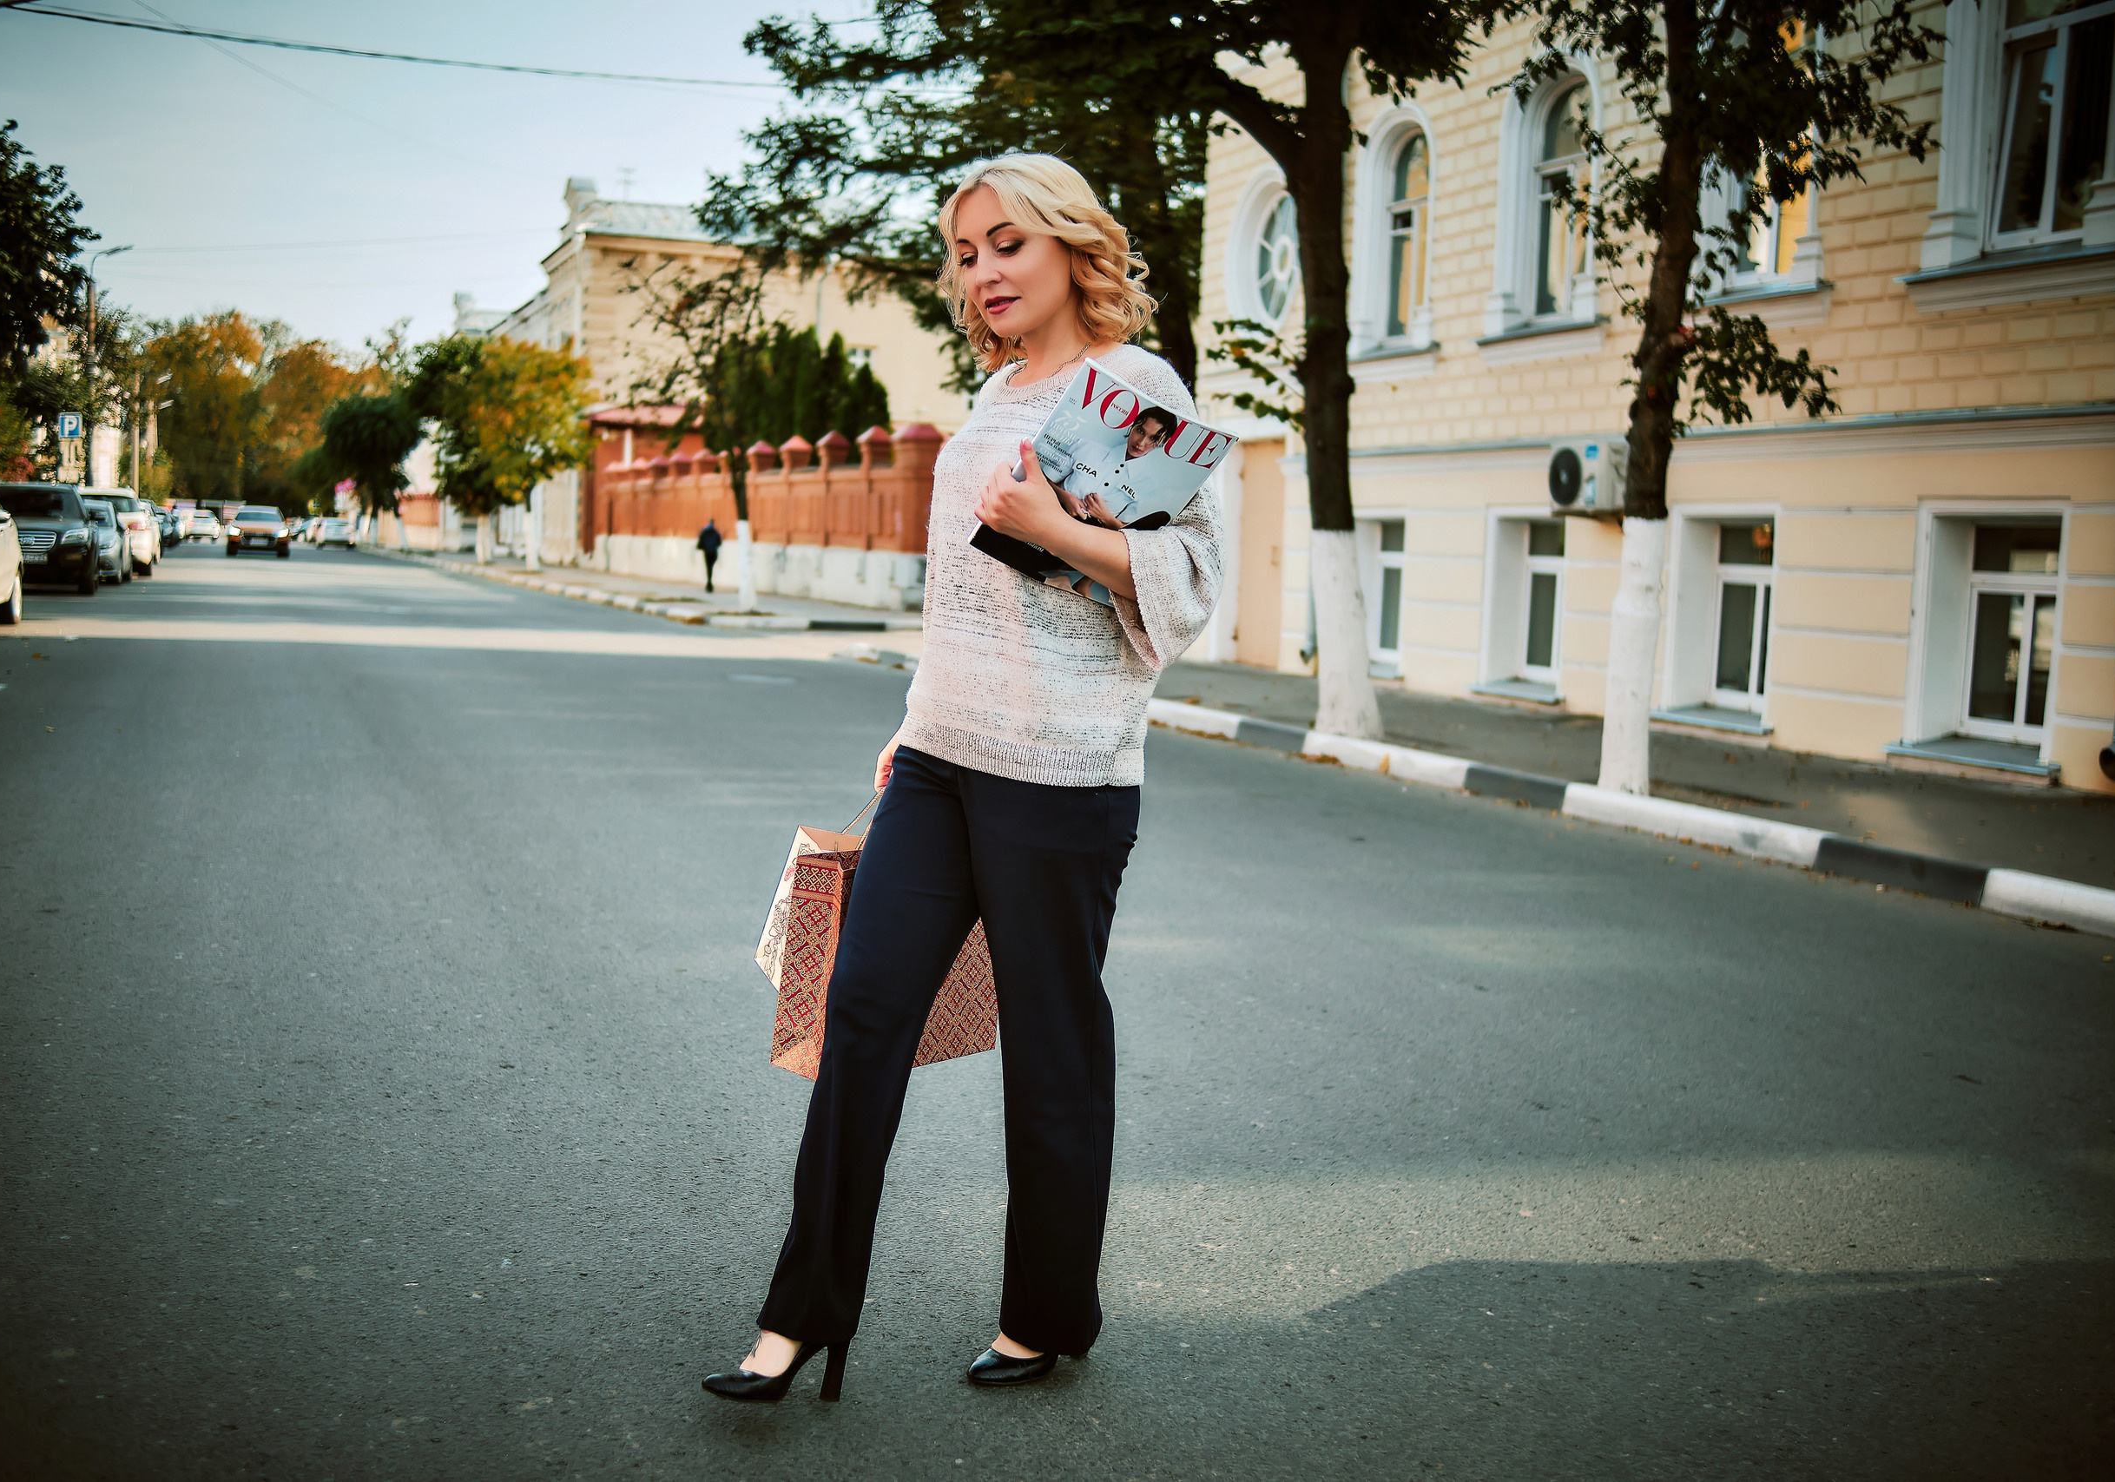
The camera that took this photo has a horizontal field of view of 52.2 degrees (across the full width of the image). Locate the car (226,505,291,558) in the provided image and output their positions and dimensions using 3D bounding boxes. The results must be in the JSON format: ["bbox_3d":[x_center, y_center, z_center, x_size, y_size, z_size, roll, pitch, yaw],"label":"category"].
[{"bbox_3d":[-24.134,-6.309,65.324,1.830,1.530,4.400,1,5,-21],"label":"car"}]

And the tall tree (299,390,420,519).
[{"bbox_3d":[-27.071,-10.624,84.000,4.790,5.800,5.000,3,5,0],"label":"tall tree"}]

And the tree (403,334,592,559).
[{"bbox_3d":[-15.033,-7.848,58.000,5.130,6.150,5.200,3,5,0],"label":"tree"}]

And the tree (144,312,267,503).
[{"bbox_3d":[-53.217,-20.110,135.000,7.600,13.450,8.000,3,5,0],"label":"tree"}]

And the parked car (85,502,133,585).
[{"bbox_3d":[-16.670,-3.443,36.606,1.760,1.440,4.400,1,5,-21],"label":"parked car"}]

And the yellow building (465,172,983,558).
[{"bbox_3d":[-14.687,-13.481,88.867,15.000,12.300,36.000,1,5,-21],"label":"yellow building"}]

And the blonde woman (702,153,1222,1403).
[{"bbox_3d":[-0.146,0.075,2.971,0.500,1.735,0.540,-2,7,-42],"label":"blonde woman"}]

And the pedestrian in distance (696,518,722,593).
[{"bbox_3d":[-7.251,-3.848,45.000,0.500,1.560,0.420,1,5,-21],"label":"pedestrian in distance"}]

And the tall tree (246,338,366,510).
[{"bbox_3d":[-46.978,-19.242,135.000,7.490,11.930,8.000,3,5,0],"label":"tall tree"}]

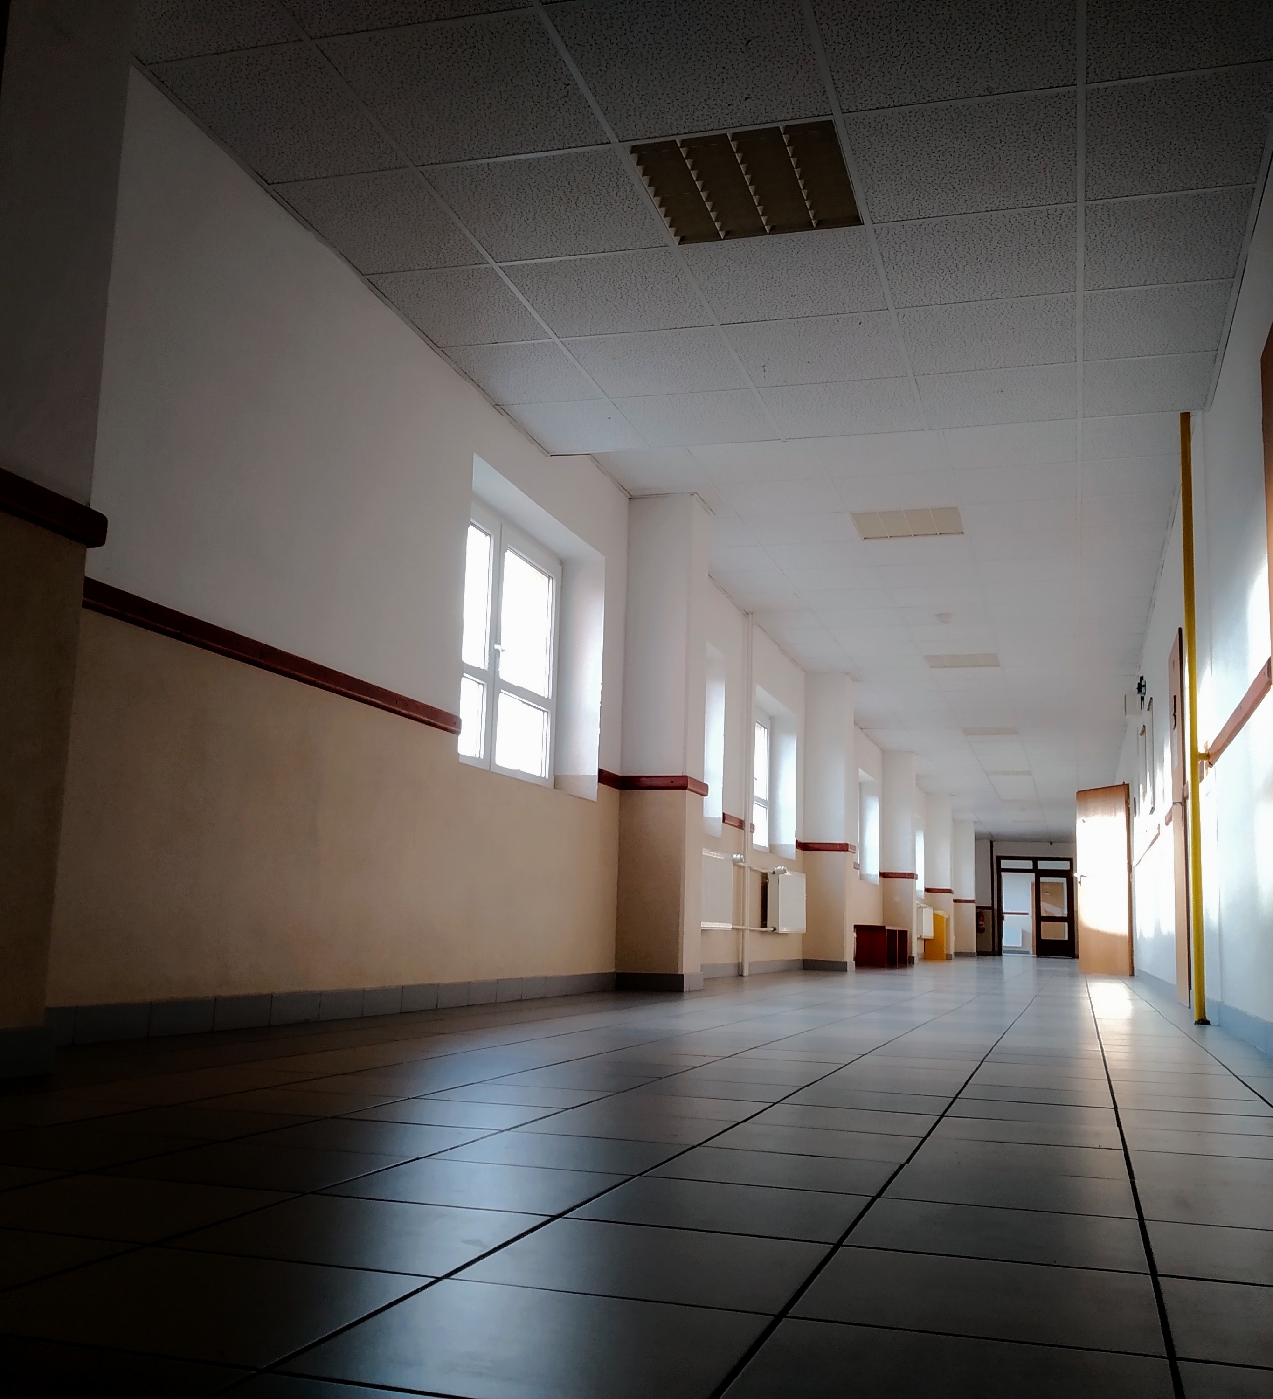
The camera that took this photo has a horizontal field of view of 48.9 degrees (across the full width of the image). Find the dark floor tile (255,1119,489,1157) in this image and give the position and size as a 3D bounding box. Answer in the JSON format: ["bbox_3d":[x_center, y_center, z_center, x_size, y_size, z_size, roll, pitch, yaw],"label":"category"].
[{"bbox_3d":[-0.387,0.643,2.051,0.298,0.010,0.295,-1,-10,17],"label":"dark floor tile"}]

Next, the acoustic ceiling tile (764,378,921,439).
[{"bbox_3d":[0.889,-1.239,5.964,0.620,0.016,0.612,-1,-10,17],"label":"acoustic ceiling tile"}]

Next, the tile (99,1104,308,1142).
[{"bbox_3d":[-0.678,0.650,2.139,0.298,0.010,0.293,-1,-10,17],"label":"tile"}]

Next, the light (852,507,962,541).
[{"bbox_3d":[1.613,-1.048,8.269,0.600,0.040,0.570,-1,-10,17],"label":"light"}]

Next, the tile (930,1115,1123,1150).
[{"bbox_3d":[0.638,0.713,2.294,0.293,0.010,0.285,-1,-10,17],"label":"tile"}]

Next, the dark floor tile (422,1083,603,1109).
[{"bbox_3d":[-0.216,0.739,2.592,0.297,0.010,0.288,-1,-10,17],"label":"dark floor tile"}]

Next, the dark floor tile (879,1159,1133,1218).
[{"bbox_3d":[0.476,0.628,1.786,0.298,0.010,0.295,-1,-10,17],"label":"dark floor tile"}]

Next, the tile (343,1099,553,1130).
[{"bbox_3d":[-0.304,0.692,2.323,0.298,0.010,0.293,-1,-10,17],"label":"tile"}]

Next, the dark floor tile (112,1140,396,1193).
[{"bbox_3d":[-0.473,0.594,1.773,0.297,0.010,0.288,-1,-10,17],"label":"dark floor tile"}]

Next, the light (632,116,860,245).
[{"bbox_3d":[0.323,-1.500,4.009,0.600,0.080,0.600,-1,-10,17],"label":"light"}]

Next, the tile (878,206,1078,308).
[{"bbox_3d":[1.104,-1.427,4.515,0.605,0.016,0.600,-1,-10,17],"label":"tile"}]

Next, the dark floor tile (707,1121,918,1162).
[{"bbox_3d":[0.273,0.681,2.145,0.298,0.010,0.293,-1,-10,17],"label":"dark floor tile"}]

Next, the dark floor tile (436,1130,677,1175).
[{"bbox_3d":[-0.096,0.629,1.932,0.293,0.010,0.285,-1,-10,17],"label":"dark floor tile"}]

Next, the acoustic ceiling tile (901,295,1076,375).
[{"bbox_3d":[1.251,-1.290,4.964,0.600,0.018,0.600,-1,-10,17],"label":"acoustic ceiling tile"}]

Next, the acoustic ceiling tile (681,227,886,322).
[{"bbox_3d":[0.522,-1.447,4.792,0.620,0.016,0.612,-1,-10,17],"label":"acoustic ceiling tile"}]

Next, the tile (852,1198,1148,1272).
[{"bbox_3d":[0.384,0.570,1.487,0.293,0.010,0.285,-1,-10,17],"label":"tile"}]

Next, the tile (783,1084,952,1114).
[{"bbox_3d":[0.441,0.766,2.651,0.293,0.010,0.285,-1,-10,17],"label":"tile"}]

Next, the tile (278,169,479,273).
[{"bbox_3d":[-0.774,-1.481,4.360,0.456,0.017,0.580,-1,-11,17],"label":"tile"}]

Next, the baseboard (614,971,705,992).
[{"bbox_3d":[0.142,1.535,7.623,0.337,0.092,0.429,-1,-10,17],"label":"baseboard"}]

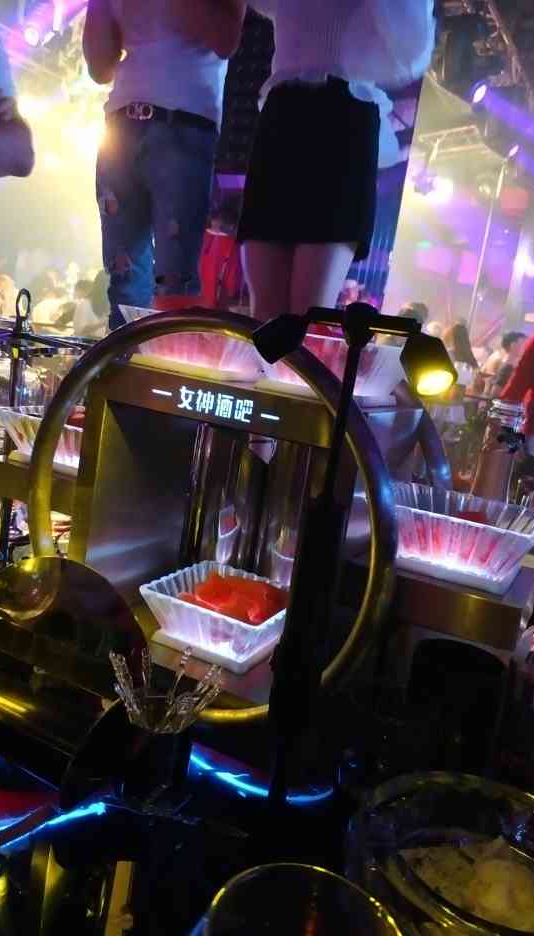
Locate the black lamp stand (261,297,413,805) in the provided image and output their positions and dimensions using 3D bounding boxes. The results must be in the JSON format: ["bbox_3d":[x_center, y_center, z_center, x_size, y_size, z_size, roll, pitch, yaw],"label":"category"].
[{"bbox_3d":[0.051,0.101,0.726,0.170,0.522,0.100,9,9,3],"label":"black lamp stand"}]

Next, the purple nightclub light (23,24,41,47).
[{"bbox_3d":[-2.572,-4.755,8.000,0.220,0.270,0.240,5,10,-20],"label":"purple nightclub light"}]

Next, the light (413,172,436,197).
[{"bbox_3d":[1.944,-3.499,9.000,0.280,0.310,0.280,10,10,8],"label":"light"}]

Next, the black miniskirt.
[{"bbox_3d":[0.108,-0.785,1.900,0.350,0.435,0.240,13,11,25],"label":"black miniskirt"}]

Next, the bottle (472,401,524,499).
[{"bbox_3d":[0.470,0.002,1.523,0.075,0.280,0.075,12,10,17],"label":"bottle"}]

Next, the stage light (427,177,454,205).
[{"bbox_3d":[2.141,-3.425,9.000,0.340,0.340,0.340,10,10,9],"label":"stage light"}]

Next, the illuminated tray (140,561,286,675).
[{"bbox_3d":[-0.050,0.187,0.925,0.166,0.068,0.165,13,11,25],"label":"illuminated tray"}]

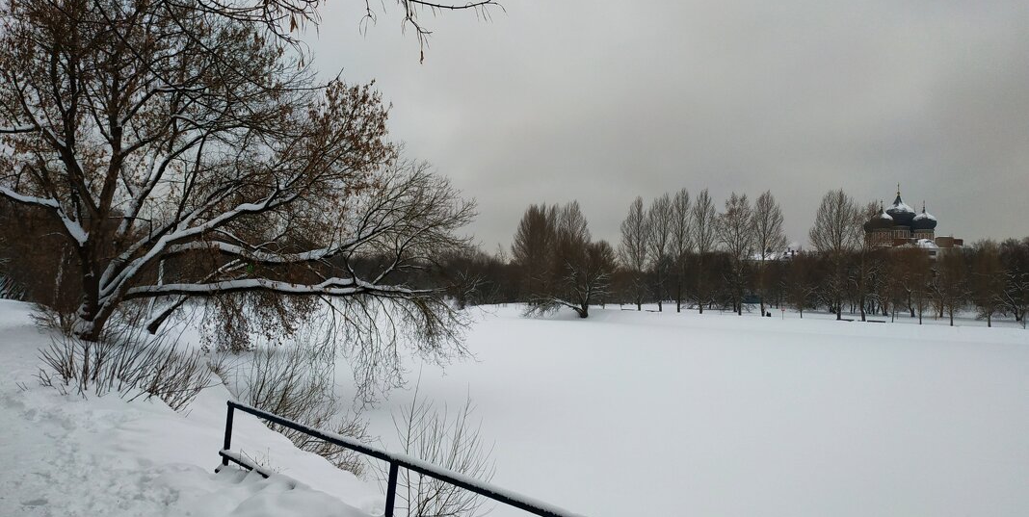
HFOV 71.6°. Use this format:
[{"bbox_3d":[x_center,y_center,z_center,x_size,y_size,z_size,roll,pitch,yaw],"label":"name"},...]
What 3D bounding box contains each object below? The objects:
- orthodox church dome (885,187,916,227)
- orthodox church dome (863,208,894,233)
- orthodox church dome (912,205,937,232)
[{"bbox_3d":[179.230,-23.760,331.960,12.500,18.830,12.500,-2,-4,28],"label":"orthodox church dome"},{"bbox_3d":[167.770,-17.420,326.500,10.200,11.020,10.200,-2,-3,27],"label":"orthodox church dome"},{"bbox_3d":[184.550,-18.230,321.330,9.600,12.150,9.600,-2,-4,30],"label":"orthodox church dome"}]

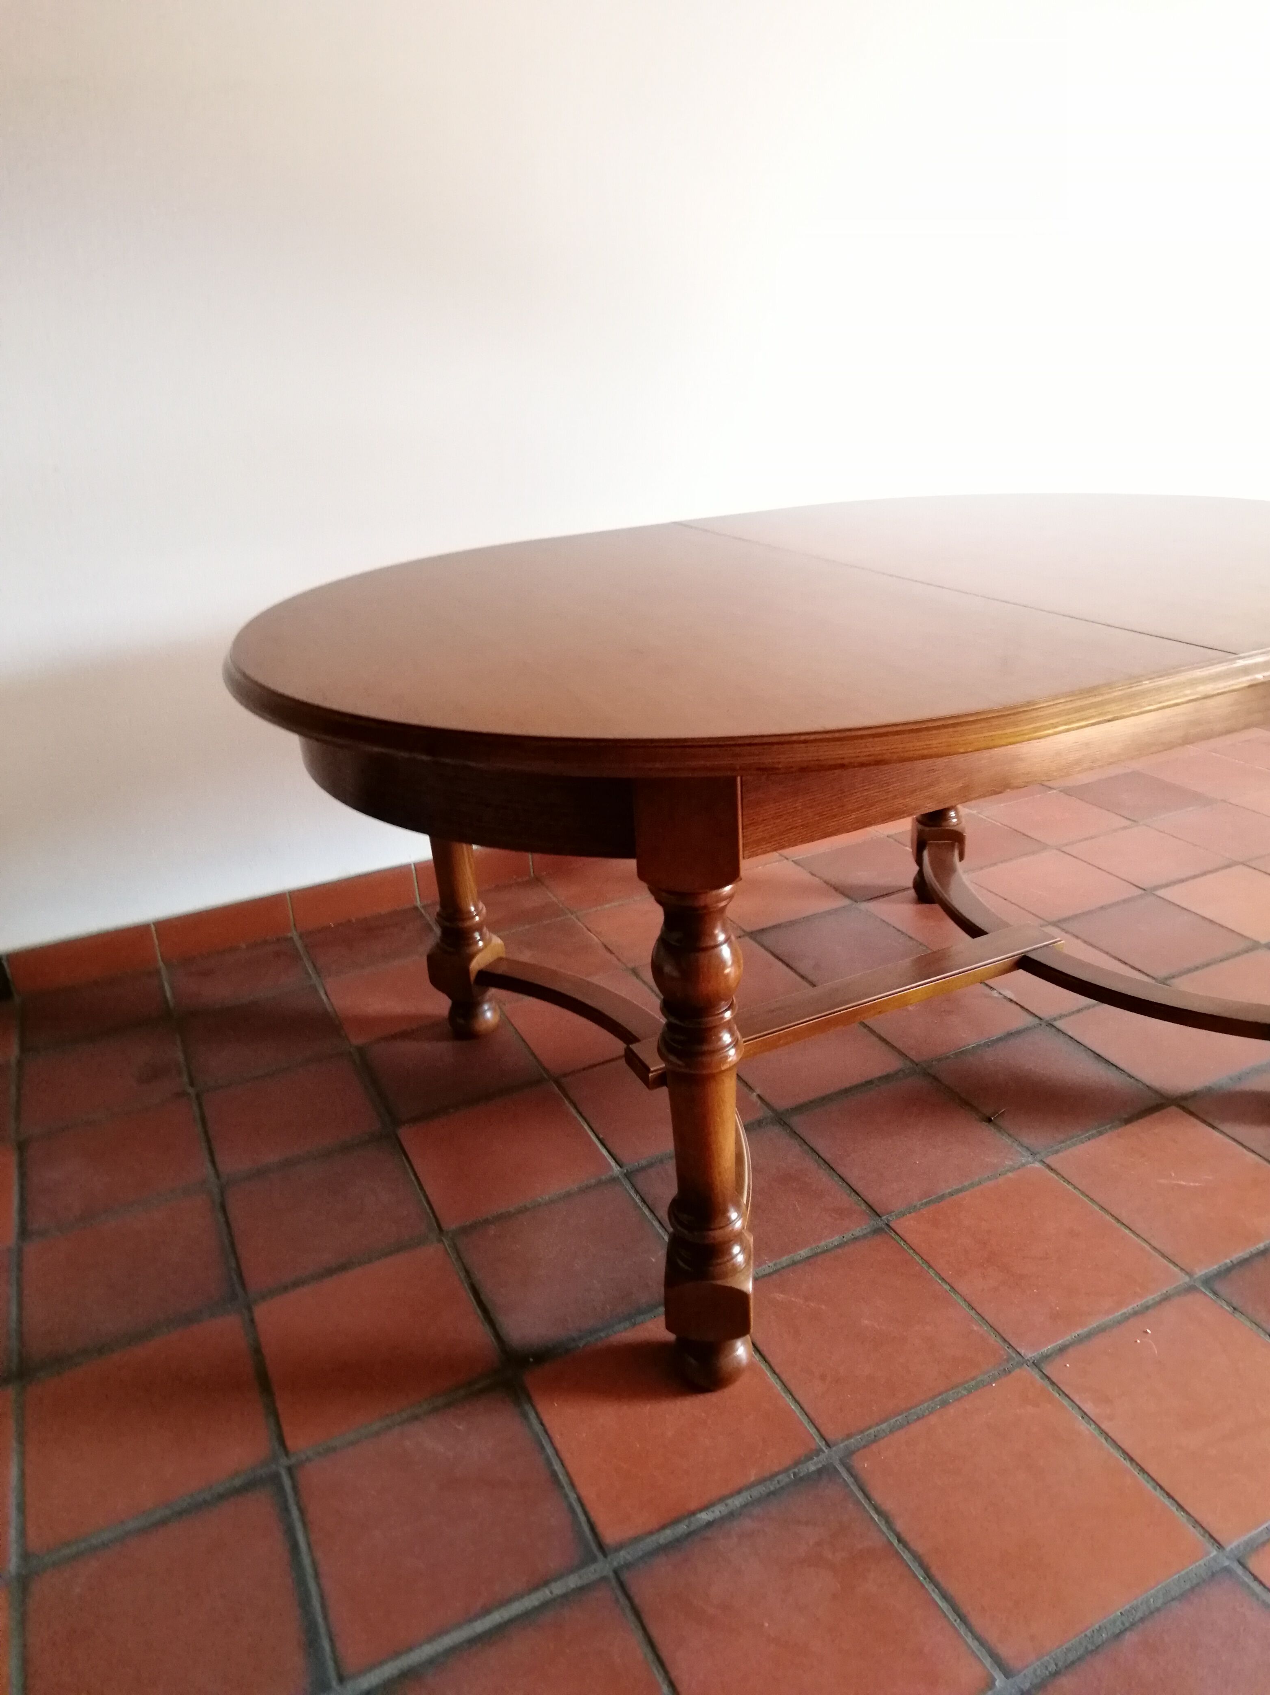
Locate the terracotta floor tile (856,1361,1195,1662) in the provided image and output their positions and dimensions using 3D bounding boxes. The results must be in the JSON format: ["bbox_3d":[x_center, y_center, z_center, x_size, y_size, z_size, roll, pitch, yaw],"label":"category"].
[{"bbox_3d":[0.371,0.636,1.135,0.235,0.015,0.235,-13,25,-22],"label":"terracotta floor tile"}]

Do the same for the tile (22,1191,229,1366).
[{"bbox_3d":[-0.648,0.540,1.490,0.235,0.015,0.235,-13,25,-22],"label":"tile"}]

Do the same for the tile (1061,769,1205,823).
[{"bbox_3d":[1.190,-0.113,2.776,0.238,0.015,0.238,-13,25,-22],"label":"tile"}]

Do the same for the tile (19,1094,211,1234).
[{"bbox_3d":[-0.748,0.460,1.698,0.238,0.015,0.219,-13,25,-22],"label":"tile"}]

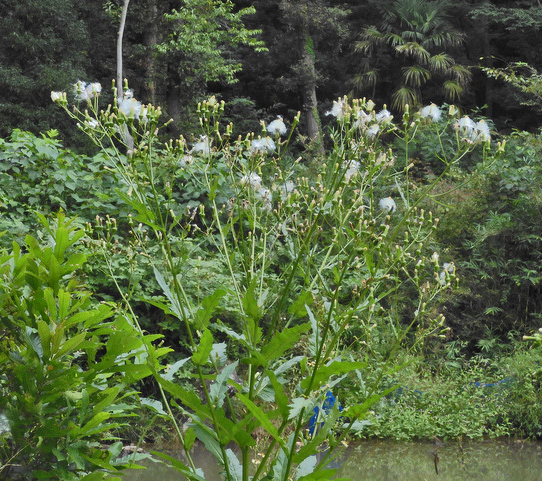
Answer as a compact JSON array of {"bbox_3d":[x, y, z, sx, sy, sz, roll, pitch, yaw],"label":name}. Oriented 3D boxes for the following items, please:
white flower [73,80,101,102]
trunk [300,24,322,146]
[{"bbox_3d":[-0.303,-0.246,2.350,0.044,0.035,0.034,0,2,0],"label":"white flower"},{"bbox_3d":[0.513,-1.987,18.500,0.240,1.620,0.240,-3,2,0],"label":"trunk"}]

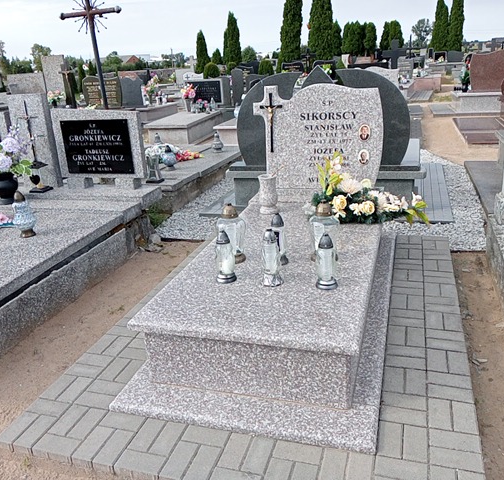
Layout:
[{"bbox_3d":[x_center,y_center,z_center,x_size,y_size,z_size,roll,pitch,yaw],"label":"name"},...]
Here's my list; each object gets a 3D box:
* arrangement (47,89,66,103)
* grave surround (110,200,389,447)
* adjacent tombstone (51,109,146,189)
[{"bbox_3d":[-4.683,-3.449,12.400,0.440,0.370,0.380,2,21,17],"label":"arrangement"},{"bbox_3d":[0.261,0.188,3.271,1.200,0.410,2.500,3,22,17],"label":"grave surround"},{"bbox_3d":[-1.416,-0.861,4.911,0.920,0.740,0.130,3,22,17],"label":"adjacent tombstone"}]

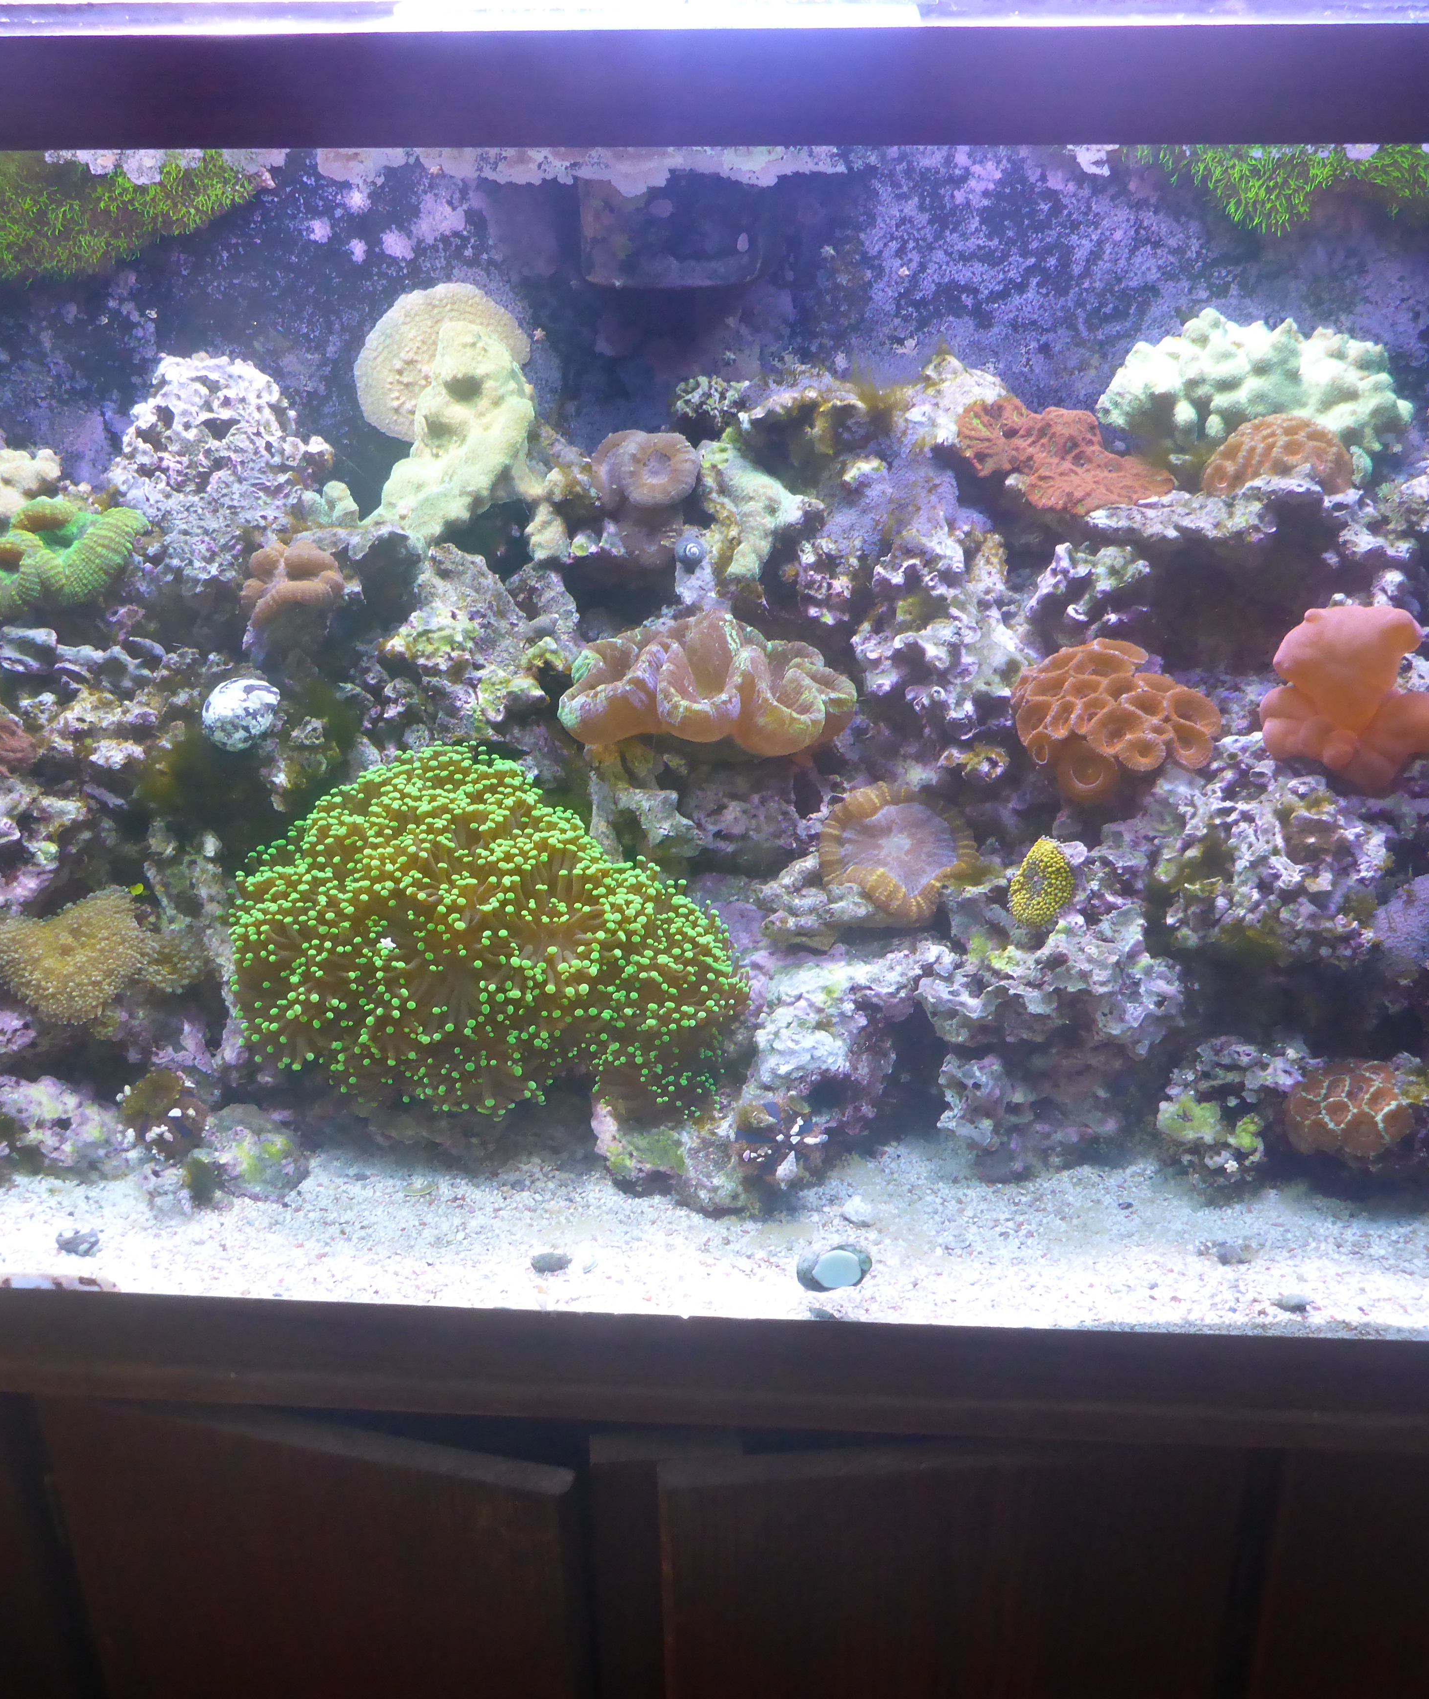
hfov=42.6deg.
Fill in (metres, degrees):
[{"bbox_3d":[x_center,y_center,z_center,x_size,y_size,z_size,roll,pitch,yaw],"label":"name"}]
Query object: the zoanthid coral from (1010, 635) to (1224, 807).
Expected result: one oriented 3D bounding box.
[{"bbox_3d":[0.196,-0.063,0.902,0.100,0.078,0.065,1,27,4],"label":"zoanthid coral"}]

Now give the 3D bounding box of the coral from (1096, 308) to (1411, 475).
[{"bbox_3d":[0.262,-0.225,0.897,0.145,0.072,0.110,0,26,4],"label":"coral"}]

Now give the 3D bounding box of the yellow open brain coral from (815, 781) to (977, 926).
[{"bbox_3d":[0.092,0.002,0.917,0.078,0.073,0.050,1,26,4],"label":"yellow open brain coral"}]

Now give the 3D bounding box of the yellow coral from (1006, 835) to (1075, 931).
[{"bbox_3d":[0.160,0.017,0.897,0.032,0.048,0.025,1,26,4],"label":"yellow coral"}]

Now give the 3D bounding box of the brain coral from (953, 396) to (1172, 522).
[{"bbox_3d":[0.169,-0.191,0.896,0.104,0.055,0.075,1,27,4],"label":"brain coral"}]

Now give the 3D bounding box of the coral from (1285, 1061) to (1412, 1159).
[{"bbox_3d":[0.312,0.128,0.903,0.058,0.045,0.045,1,26,4],"label":"coral"}]

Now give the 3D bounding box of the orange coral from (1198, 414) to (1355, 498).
[{"bbox_3d":[0.284,-0.199,0.928,0.075,0.041,0.065,1,26,4],"label":"orange coral"}]

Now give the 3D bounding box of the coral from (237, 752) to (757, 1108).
[{"bbox_3d":[-0.116,0.042,0.953,0.267,0.189,0.170,1,26,4],"label":"coral"}]

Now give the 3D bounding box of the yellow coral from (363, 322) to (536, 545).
[{"bbox_3d":[-0.132,-0.209,0.915,0.084,0.098,0.070,1,26,4],"label":"yellow coral"}]

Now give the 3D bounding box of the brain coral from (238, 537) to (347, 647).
[{"bbox_3d":[-0.209,-0.129,0.915,0.049,0.048,0.048,1,27,4],"label":"brain coral"}]

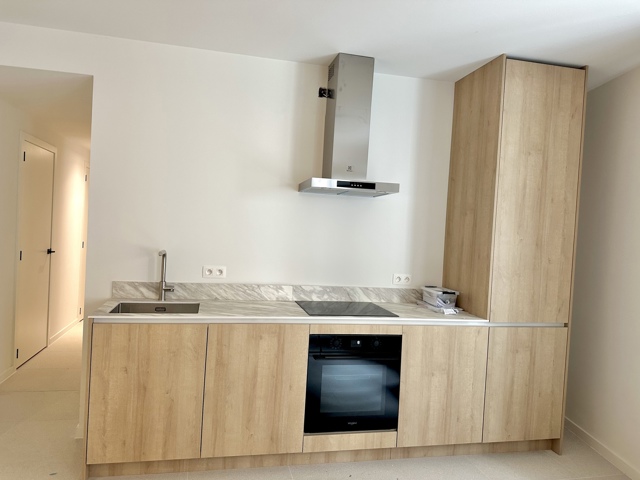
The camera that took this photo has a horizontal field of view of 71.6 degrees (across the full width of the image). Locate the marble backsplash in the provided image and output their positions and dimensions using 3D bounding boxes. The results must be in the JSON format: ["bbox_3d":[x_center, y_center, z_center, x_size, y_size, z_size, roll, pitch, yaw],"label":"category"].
[{"bbox_3d":[-0.215,0.393,3.258,2.435,0.120,0.021,3,1,-12],"label":"marble backsplash"}]

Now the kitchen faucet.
[{"bbox_3d":[-1.012,0.246,2.915,0.091,0.342,0.233,3,1,-12],"label":"kitchen faucet"}]

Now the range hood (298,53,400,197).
[{"bbox_3d":[0.208,-0.796,3.071,0.592,0.935,0.485,3,1,-12],"label":"range hood"}]

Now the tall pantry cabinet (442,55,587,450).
[{"bbox_3d":[1.369,0.132,3.280,0.640,2.678,0.629,3,1,-12],"label":"tall pantry cabinet"}]

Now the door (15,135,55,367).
[{"bbox_3d":[-2.897,0.128,4.539,0.045,2.162,0.810,3,1,-14],"label":"door"}]

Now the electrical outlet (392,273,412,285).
[{"bbox_3d":[0.640,0.309,3.445,0.154,0.079,0.012,3,1,-12],"label":"electrical outlet"}]

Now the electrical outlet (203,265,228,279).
[{"bbox_3d":[-0.746,0.228,3.143,0.160,0.079,0.012,3,1,-12],"label":"electrical outlet"}]

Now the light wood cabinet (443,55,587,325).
[{"bbox_3d":[1.394,-0.327,3.270,0.640,1.759,0.629,3,1,-12],"label":"light wood cabinet"}]

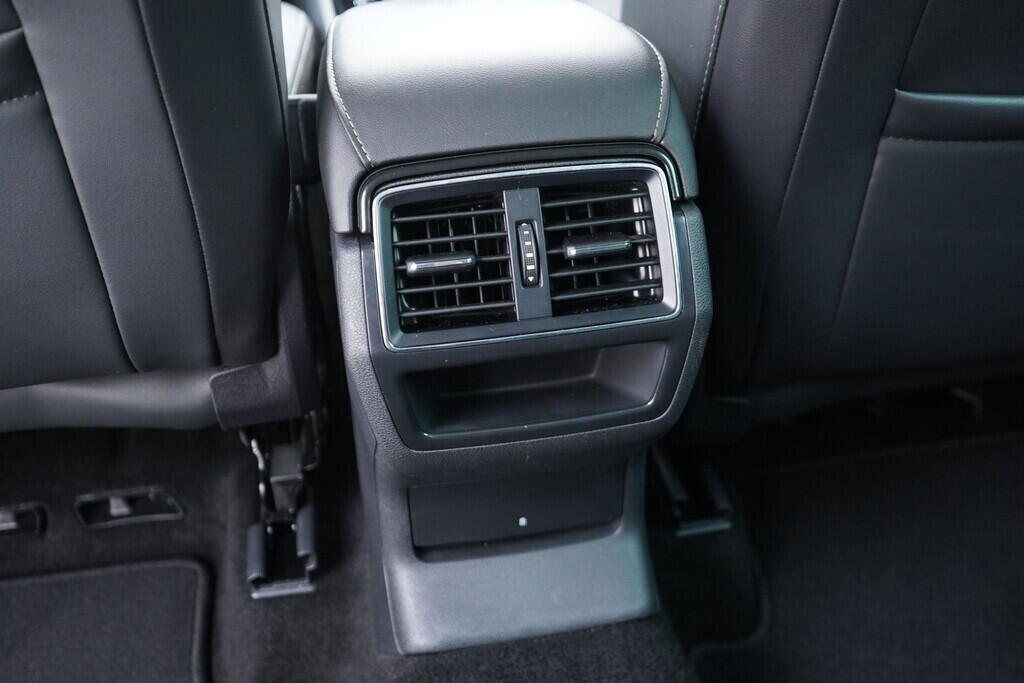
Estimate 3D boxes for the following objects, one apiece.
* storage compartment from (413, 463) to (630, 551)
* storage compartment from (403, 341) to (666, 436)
[{"bbox_3d":[0.002,0.096,0.707,0.147,0.058,0.042,-6,34,-9],"label":"storage compartment"},{"bbox_3d":[0.012,0.019,0.597,0.151,0.043,0.046,-6,16,-9],"label":"storage compartment"}]

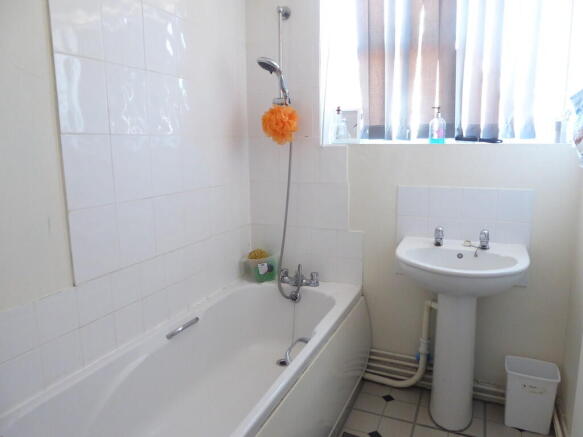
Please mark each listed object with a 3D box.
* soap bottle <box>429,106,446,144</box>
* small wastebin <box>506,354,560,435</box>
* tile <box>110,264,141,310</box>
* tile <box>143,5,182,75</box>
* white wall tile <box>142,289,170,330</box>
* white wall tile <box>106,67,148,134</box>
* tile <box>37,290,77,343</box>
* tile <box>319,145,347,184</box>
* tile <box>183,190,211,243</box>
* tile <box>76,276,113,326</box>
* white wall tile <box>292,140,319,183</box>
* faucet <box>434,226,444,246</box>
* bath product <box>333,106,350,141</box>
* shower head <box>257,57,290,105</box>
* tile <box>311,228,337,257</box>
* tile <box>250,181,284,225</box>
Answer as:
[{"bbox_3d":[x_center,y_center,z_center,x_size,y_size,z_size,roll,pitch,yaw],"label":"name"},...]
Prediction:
[{"bbox_3d":[0.743,-0.473,2.141,0.078,0.187,0.065,4,11,23],"label":"soap bottle"},{"bbox_3d":[1.091,0.819,1.939,0.205,0.282,0.170,4,11,23],"label":"small wastebin"},{"bbox_3d":[-0.644,0.265,1.640,0.010,0.150,0.150,4,11,23],"label":"tile"},{"bbox_3d":[-0.544,-0.738,1.766,0.009,0.250,0.200,4,11,23],"label":"tile"},{"bbox_3d":[-0.594,0.397,1.842,0.009,0.150,0.150,4,11,23],"label":"white wall tile"},{"bbox_3d":[-0.623,-0.447,1.604,0.010,0.253,0.200,4,11,23],"label":"white wall tile"},{"bbox_3d":[-0.777,0.319,1.401,0.009,0.150,0.150,4,11,23],"label":"tile"},{"bbox_3d":[0.227,-0.293,2.309,0.175,0.208,0.010,4,11,23],"label":"tile"},{"bbox_3d":[-0.462,-0.010,2.058,0.010,0.253,0.200,4,11,23],"label":"tile"},{"bbox_3d":[-0.710,0.292,1.519,0.010,0.149,0.149,4,11,23],"label":"tile"},{"bbox_3d":[0.060,-0.327,2.374,0.193,0.253,0.010,4,11,23],"label":"white wall tile"},{"bbox_3d":[0.703,0.088,2.004,0.048,0.093,0.095,4,11,23],"label":"faucet"},{"bbox_3d":[0.272,-0.519,2.310,0.085,0.190,0.065,4,11,23],"label":"bath product"},{"bbox_3d":[-0.093,-0.716,2.183,0.185,0.245,0.100,-2,10,-11],"label":"shower head"},{"bbox_3d":[0.192,0.138,2.415,0.150,0.150,0.009,4,11,23],"label":"tile"},{"bbox_3d":[-0.143,-0.086,2.455,0.200,0.250,0.010,4,11,23],"label":"tile"}]

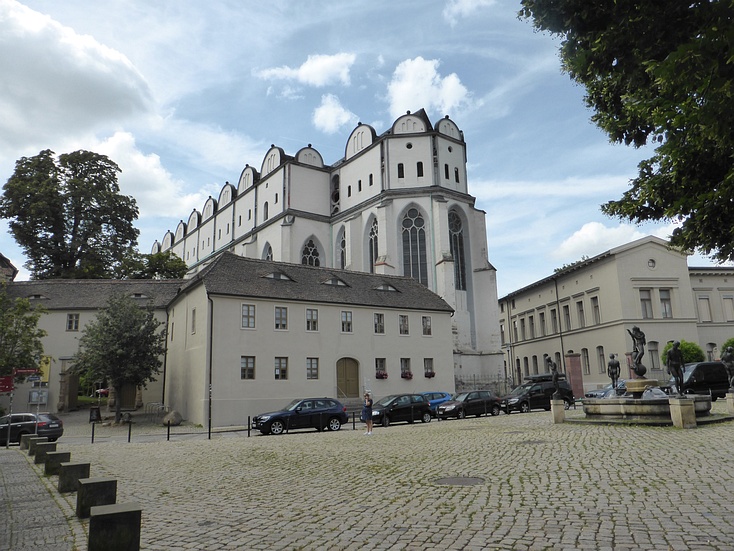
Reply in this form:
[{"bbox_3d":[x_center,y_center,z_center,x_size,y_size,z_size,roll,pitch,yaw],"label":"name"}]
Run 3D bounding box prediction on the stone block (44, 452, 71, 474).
[{"bbox_3d":[-7.839,4.780,13.486,0.500,0.510,0.500,5,-14,-29],"label":"stone block"}]

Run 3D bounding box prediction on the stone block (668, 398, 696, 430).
[{"bbox_3d":[10.695,4.666,17.927,0.530,0.940,0.530,0,-12,-7],"label":"stone block"}]

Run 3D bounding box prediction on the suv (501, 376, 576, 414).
[{"bbox_3d":[10.124,7.082,31.666,4.500,2.000,1.780,3,-13,-21],"label":"suv"}]

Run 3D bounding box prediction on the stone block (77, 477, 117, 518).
[{"bbox_3d":[-4.406,3.614,8.653,0.505,0.515,0.505,7,-14,-34],"label":"stone block"}]

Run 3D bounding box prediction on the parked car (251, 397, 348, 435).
[{"bbox_3d":[-3.071,6.583,24.893,4.450,1.550,1.800,4,-13,-25],"label":"parked car"}]

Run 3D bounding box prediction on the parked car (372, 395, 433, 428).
[{"bbox_3d":[1.571,6.904,27.253,3.850,1.540,1.680,5,-14,-29],"label":"parked car"}]

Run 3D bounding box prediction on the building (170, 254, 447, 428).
[{"bbox_3d":[-3.213,4.386,36.347,18.085,10.508,7.881,6,-14,-31],"label":"building"}]

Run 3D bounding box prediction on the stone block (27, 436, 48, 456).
[{"bbox_3d":[-11.358,5.926,18.369,0.512,0.523,0.512,6,-14,-30],"label":"stone block"}]

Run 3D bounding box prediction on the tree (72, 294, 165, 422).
[{"bbox_3d":[-13.660,4.583,29.669,5.009,7.086,5.009,-1,-12,0],"label":"tree"}]

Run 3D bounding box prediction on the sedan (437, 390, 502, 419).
[{"bbox_3d":[6.020,7.550,31.146,3.990,1.500,1.670,3,-13,-26],"label":"sedan"}]

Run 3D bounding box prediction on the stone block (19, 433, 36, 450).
[{"bbox_3d":[-13.373,6.601,21.002,0.500,0.510,0.500,5,-14,-29],"label":"stone block"}]

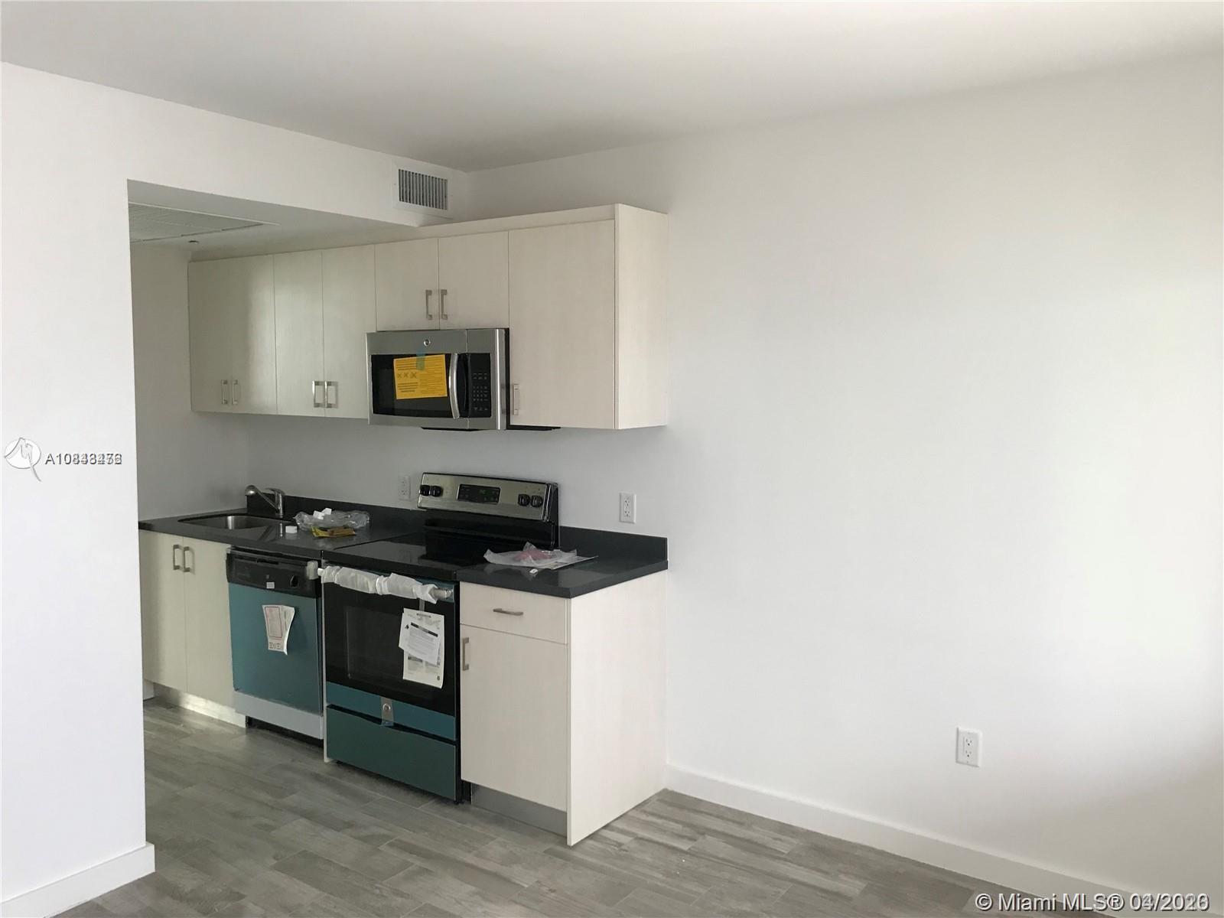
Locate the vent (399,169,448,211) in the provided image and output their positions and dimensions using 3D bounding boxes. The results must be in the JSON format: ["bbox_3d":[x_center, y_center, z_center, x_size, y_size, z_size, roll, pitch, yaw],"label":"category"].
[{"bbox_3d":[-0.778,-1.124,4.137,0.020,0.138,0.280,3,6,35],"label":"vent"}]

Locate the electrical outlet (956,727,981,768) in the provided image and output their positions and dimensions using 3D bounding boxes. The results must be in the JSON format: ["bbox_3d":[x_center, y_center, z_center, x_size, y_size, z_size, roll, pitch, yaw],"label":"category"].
[{"bbox_3d":[1.172,0.950,3.256,0.073,0.117,0.011,3,6,35],"label":"electrical outlet"}]

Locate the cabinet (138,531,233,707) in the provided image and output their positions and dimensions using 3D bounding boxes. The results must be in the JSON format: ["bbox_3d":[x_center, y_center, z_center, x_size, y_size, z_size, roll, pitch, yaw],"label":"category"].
[{"bbox_3d":[-1.877,0.764,5.035,0.745,0.835,0.620,3,6,35],"label":"cabinet"}]

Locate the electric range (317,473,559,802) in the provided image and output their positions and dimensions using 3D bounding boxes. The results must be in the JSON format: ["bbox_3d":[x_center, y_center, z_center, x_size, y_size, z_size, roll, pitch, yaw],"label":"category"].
[{"bbox_3d":[-0.730,0.701,4.174,0.763,1.195,0.665,3,6,35],"label":"electric range"}]

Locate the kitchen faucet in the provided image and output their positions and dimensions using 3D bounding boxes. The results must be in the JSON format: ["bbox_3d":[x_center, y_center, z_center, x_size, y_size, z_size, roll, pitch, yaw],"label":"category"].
[{"bbox_3d":[-1.770,0.220,5.059,0.054,0.176,0.212,3,6,35],"label":"kitchen faucet"}]

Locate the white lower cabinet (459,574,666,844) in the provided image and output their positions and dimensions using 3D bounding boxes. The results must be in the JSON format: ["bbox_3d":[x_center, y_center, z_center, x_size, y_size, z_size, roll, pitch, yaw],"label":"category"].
[{"bbox_3d":[-0.175,0.888,3.835,0.523,0.880,0.620,3,6,35],"label":"white lower cabinet"}]

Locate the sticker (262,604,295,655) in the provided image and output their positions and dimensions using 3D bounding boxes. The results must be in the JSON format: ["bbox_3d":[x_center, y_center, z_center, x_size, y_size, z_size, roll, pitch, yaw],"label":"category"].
[{"bbox_3d":[-1.467,0.750,4.330,0.195,0.202,0.030,3,6,35],"label":"sticker"}]

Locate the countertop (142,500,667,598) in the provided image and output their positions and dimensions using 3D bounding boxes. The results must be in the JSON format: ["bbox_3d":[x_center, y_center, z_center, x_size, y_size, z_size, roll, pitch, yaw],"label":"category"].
[{"bbox_3d":[-1.075,0.331,4.425,2.725,0.132,0.625,3,6,35],"label":"countertop"}]

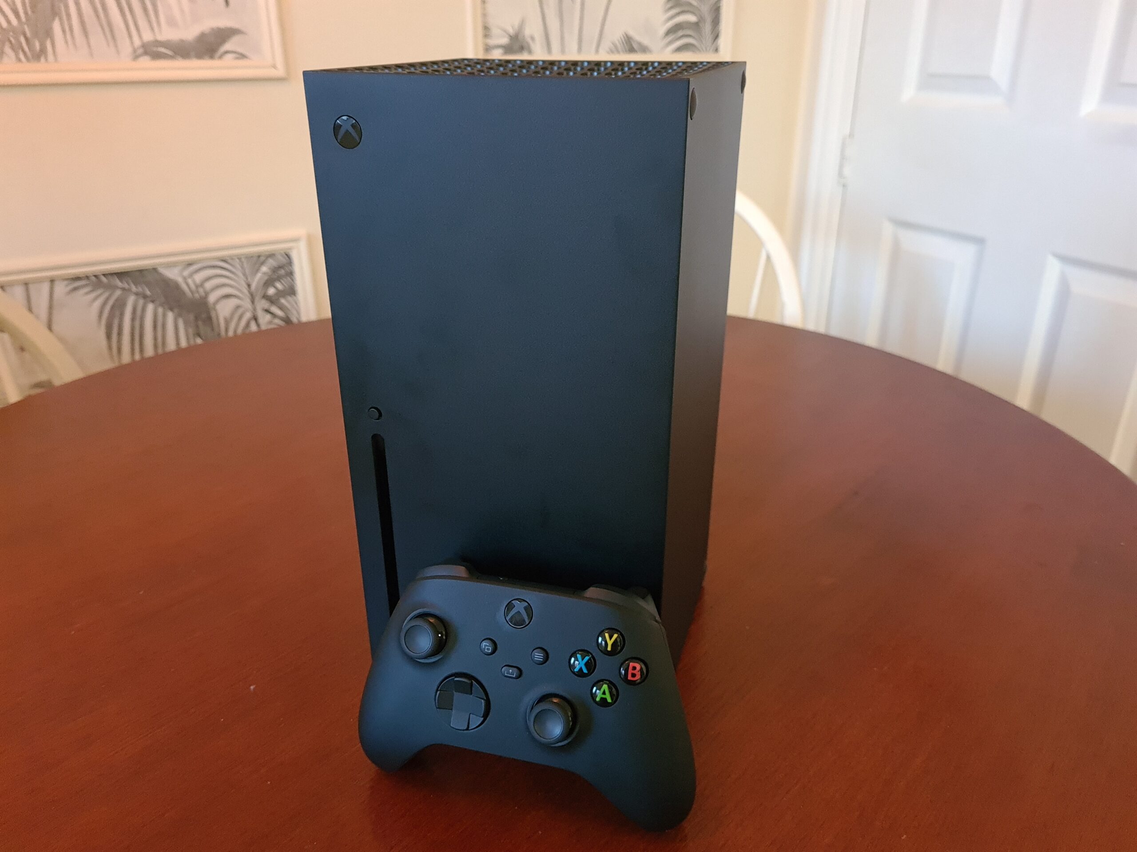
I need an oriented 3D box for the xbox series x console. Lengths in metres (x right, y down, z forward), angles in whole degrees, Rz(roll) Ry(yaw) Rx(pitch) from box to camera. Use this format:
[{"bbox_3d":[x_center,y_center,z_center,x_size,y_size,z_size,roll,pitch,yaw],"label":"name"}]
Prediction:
[{"bbox_3d":[-0.007,-0.021,0.436,0.151,0.301,0.151,8,26,16],"label":"xbox series x console"}]

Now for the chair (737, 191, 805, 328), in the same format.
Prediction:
[{"bbox_3d":[0.089,0.141,1.159,0.440,0.900,0.500,6,26,13],"label":"chair"}]

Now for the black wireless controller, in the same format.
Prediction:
[{"bbox_3d":[-0.019,0.116,0.359,0.153,0.102,0.061,6,1,15],"label":"black wireless controller"}]

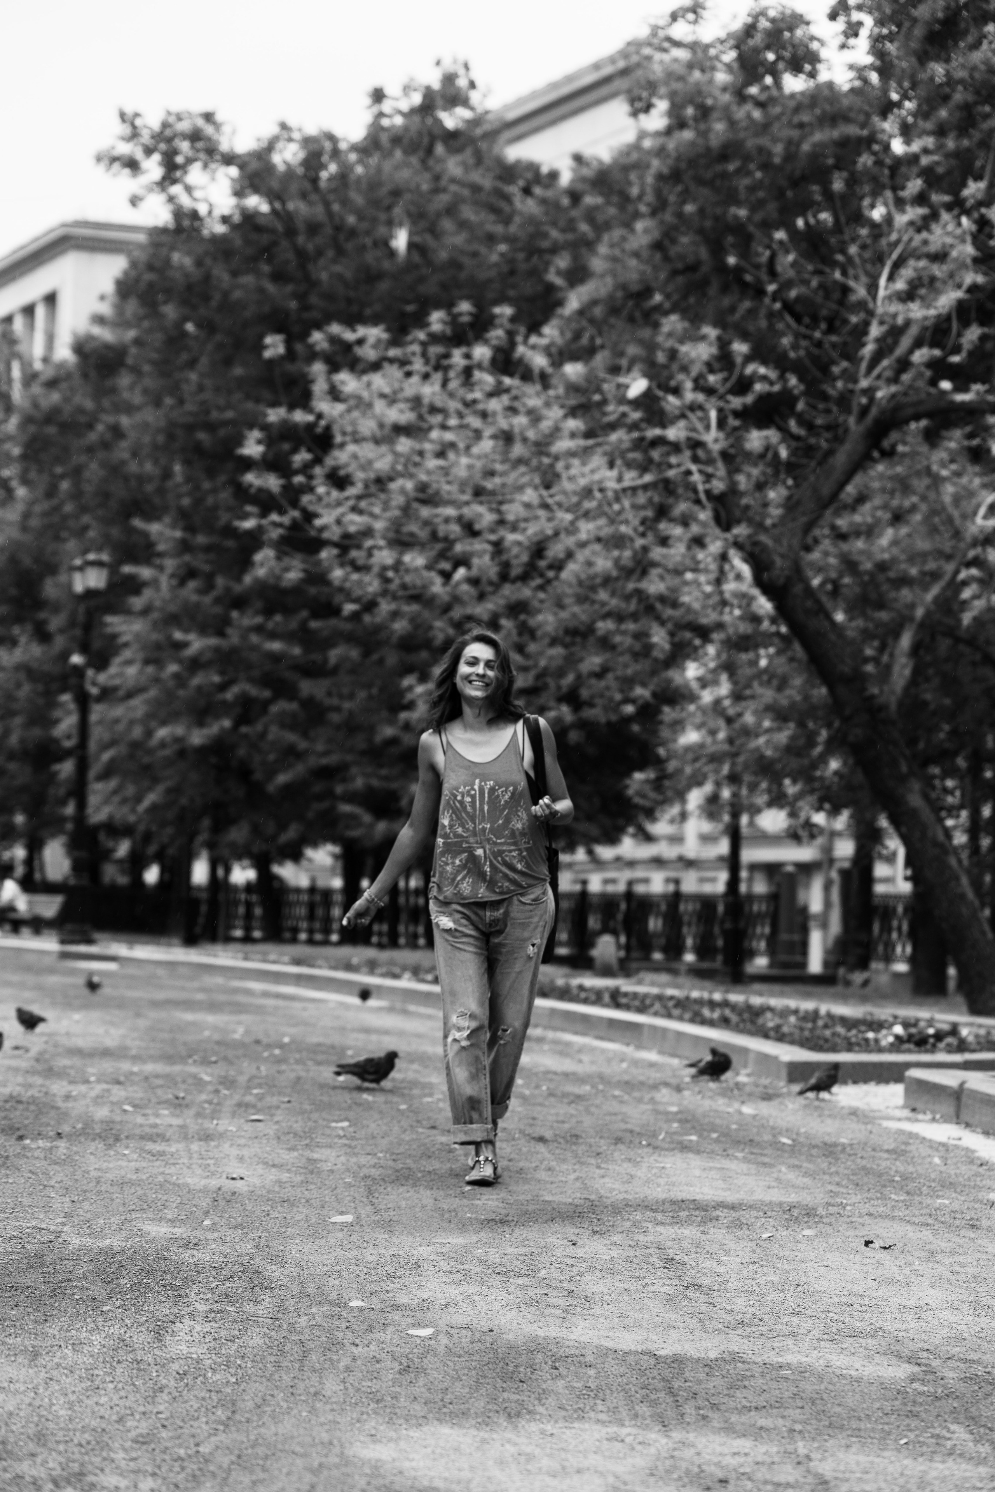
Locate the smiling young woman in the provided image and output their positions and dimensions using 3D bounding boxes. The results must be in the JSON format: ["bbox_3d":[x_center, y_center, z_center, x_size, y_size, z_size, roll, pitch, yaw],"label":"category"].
[{"bbox_3d":[-0.121,0.481,10.750,0.680,1.670,0.580,1,-3,-1],"label":"smiling young woman"}]

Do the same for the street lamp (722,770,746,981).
[{"bbox_3d":[2.402,0.117,35.307,0.400,4.500,0.400,1,-3,0],"label":"street lamp"}]

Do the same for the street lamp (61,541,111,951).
[{"bbox_3d":[-6.643,0.023,57.207,0.680,6.382,0.750,1,-3,-6],"label":"street lamp"}]

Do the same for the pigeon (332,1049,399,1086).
[{"bbox_3d":[-0.594,1.450,15.768,0.290,0.172,0.115,1,-3,-3],"label":"pigeon"}]

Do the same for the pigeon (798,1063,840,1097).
[{"bbox_3d":[1.416,1.477,15.546,0.240,0.163,0.110,3,-3,-42],"label":"pigeon"}]

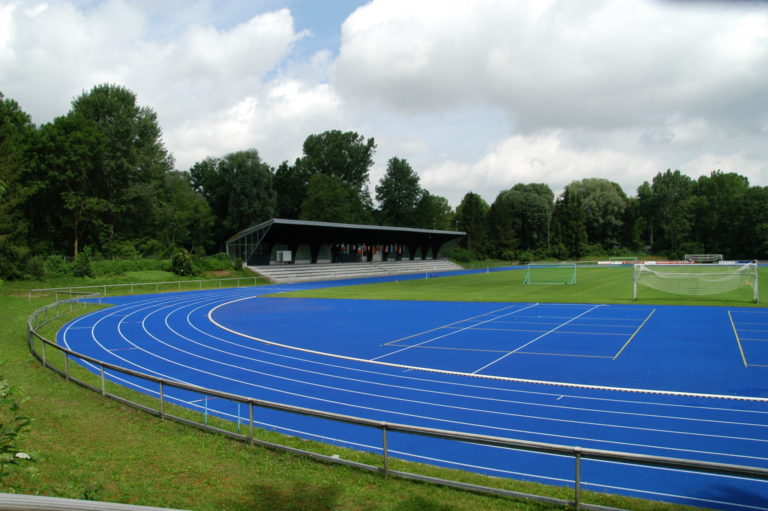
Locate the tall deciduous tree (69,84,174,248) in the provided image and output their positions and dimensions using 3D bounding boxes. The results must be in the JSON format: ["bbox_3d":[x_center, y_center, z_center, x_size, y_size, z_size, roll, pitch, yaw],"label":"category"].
[{"bbox_3d":[-36.500,-11.400,80.000,14.700,24.800,14.000,0,0,0],"label":"tall deciduous tree"}]

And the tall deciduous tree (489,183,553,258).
[{"bbox_3d":[38.080,-9.450,160.000,18.100,21.700,16.300,0,0,0],"label":"tall deciduous tree"}]

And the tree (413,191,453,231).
[{"bbox_3d":[12.200,-6.900,145.000,10.000,19.000,10.000,0,0,0],"label":"tree"}]

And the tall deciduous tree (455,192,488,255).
[{"bbox_3d":[21.590,-6.910,142.000,8.900,17.300,8.400,0,0,0],"label":"tall deciduous tree"}]

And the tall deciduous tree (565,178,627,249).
[{"bbox_3d":[61.950,-10.640,169.000,19.100,23.900,17.200,0,0,0],"label":"tall deciduous tree"}]

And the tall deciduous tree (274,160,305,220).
[{"bbox_3d":[-19.170,-8.370,112.000,9.000,20.200,9.000,0,0,0],"label":"tall deciduous tree"}]

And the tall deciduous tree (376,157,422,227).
[{"bbox_3d":[3.550,-10.100,132.000,10.600,25.200,10.500,0,0,0],"label":"tall deciduous tree"}]

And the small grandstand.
[{"bbox_3d":[-1.500,-0.750,101.500,7.800,8.100,63.500,0,0,30],"label":"small grandstand"}]

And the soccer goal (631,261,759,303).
[{"bbox_3d":[21.100,1.870,39.400,7.500,2.500,1.600,0,0,30],"label":"soccer goal"}]

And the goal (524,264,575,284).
[{"bbox_3d":[17.550,1.960,60.800,5.150,2.050,1.600,0,0,32],"label":"goal"}]

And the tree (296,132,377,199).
[{"bbox_3d":[-9.900,-11.400,115.000,16.000,27.200,15.000,0,0,0],"label":"tree"}]

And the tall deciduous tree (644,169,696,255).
[{"bbox_3d":[83.120,-11.900,167.000,15.700,26.700,14.100,0,0,0],"label":"tall deciduous tree"}]

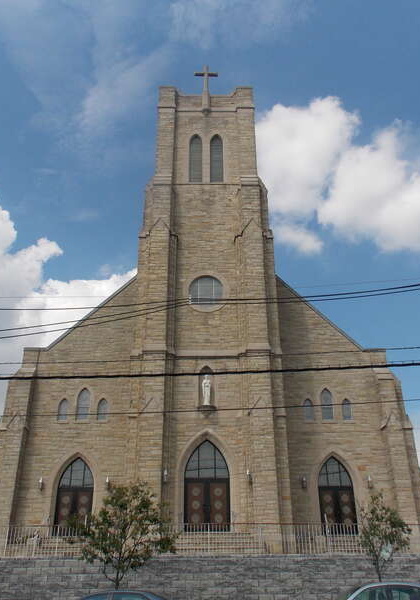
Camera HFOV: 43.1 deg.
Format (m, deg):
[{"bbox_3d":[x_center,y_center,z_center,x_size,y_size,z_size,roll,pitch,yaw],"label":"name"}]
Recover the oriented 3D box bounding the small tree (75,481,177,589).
[{"bbox_3d":[-2.308,6.934,14.427,2.800,3.850,2.700,0,-26,0],"label":"small tree"}]

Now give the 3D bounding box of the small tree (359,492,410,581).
[{"bbox_3d":[4.843,7.033,14.357,1.450,3.530,1.450,0,-26,0],"label":"small tree"}]

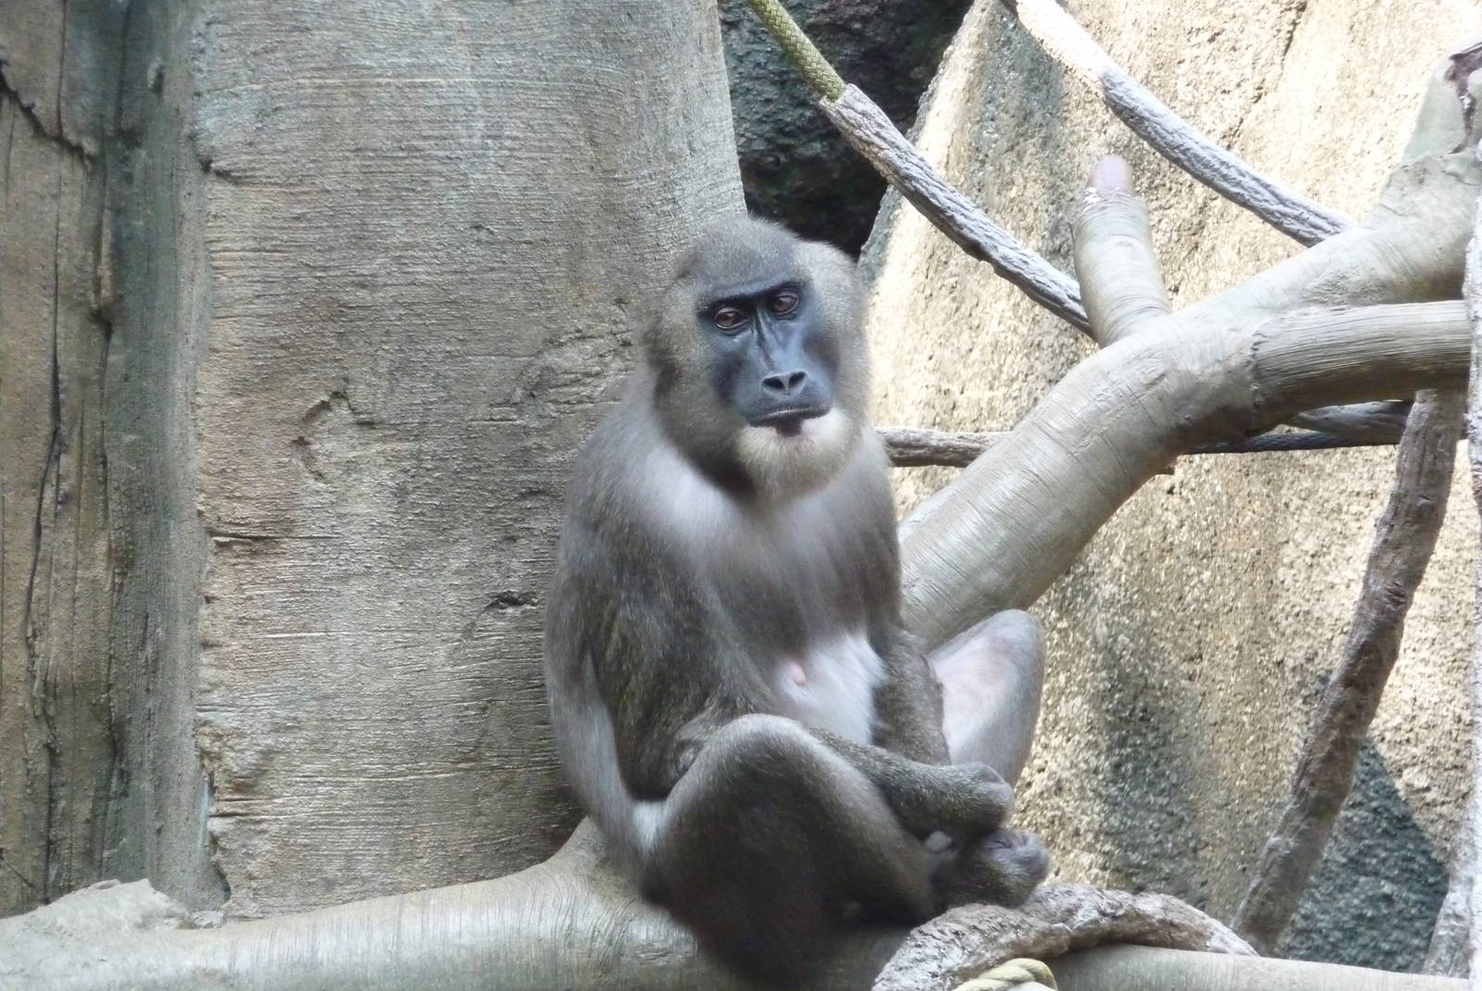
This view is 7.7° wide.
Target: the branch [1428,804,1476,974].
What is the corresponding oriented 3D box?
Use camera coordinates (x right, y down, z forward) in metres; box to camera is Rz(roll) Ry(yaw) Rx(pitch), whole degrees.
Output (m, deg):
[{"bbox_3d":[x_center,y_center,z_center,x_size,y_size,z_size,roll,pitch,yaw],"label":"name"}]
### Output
[{"bbox_3d":[0.545,0.306,8.400,0.038,0.135,0.038,13,0,0],"label":"branch"}]

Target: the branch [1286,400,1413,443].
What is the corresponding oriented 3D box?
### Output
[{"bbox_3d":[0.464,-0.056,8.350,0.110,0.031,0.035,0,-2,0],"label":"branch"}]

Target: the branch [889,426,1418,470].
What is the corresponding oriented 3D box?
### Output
[{"bbox_3d":[0.307,-0.037,8.350,0.420,0.032,0.036,-1,0,0],"label":"branch"}]

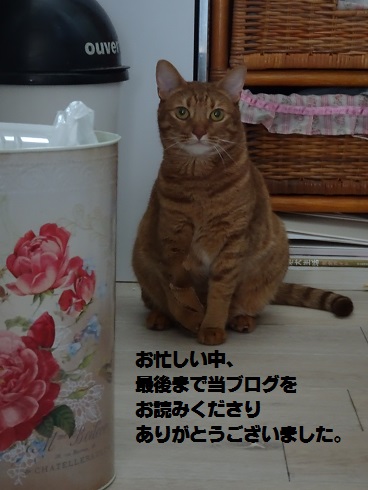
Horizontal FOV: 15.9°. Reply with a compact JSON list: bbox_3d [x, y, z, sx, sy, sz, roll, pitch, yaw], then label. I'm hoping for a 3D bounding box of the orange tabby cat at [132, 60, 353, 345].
[{"bbox_3d":[0.081,-0.072,1.756,0.290,0.353,0.280,2,11,9],"label":"orange tabby cat"}]

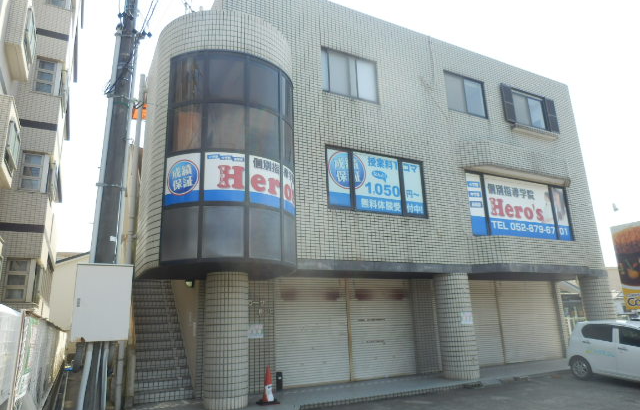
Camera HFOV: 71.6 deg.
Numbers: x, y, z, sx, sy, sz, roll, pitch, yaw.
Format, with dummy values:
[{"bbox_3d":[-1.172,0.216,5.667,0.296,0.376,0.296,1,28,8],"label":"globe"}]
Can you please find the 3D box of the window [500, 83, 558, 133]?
[{"bbox_3d":[7.198,-3.264,15.145,2.805,1.346,0.150,6,-17,-28],"label":"window"}]

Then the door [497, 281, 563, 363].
[{"bbox_3d":[6.971,3.818,14.708,2.868,2.545,0.120,6,-17,-28],"label":"door"}]

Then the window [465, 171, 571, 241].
[{"bbox_3d":[6.256,0.147,13.675,4.613,1.907,0.150,6,-17,-28],"label":"window"}]

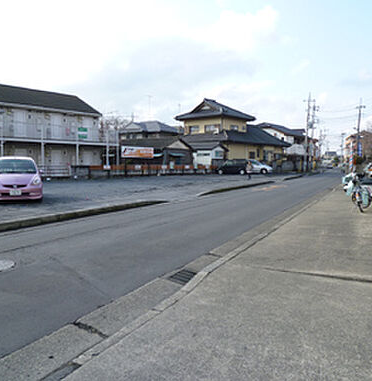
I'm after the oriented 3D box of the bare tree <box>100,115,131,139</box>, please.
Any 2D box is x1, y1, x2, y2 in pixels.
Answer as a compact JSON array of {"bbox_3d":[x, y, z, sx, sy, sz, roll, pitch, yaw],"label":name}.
[{"bbox_3d":[-8.797,-5.637,43.729,3.800,7.300,3.800,0,4,0],"label":"bare tree"}]

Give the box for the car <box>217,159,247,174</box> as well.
[{"bbox_3d":[5.263,-2.652,40.838,3.500,1.680,1.500,0,4,3],"label":"car"}]

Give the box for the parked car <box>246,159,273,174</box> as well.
[{"bbox_3d":[8.305,-2.749,42.936,4.300,1.680,1.700,0,4,3],"label":"parked car"}]

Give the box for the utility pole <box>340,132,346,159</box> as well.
[{"bbox_3d":[42.174,-10.426,94.633,1.200,9.900,0.500,2,5,28],"label":"utility pole"}]

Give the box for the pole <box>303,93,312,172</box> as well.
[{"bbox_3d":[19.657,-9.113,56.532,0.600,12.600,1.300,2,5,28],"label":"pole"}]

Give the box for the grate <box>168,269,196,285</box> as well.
[{"bbox_3d":[-0.016,1.095,4.365,0.280,0.040,0.420,3,5,27],"label":"grate"}]

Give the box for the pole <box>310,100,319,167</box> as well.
[{"bbox_3d":[18.225,-7.774,50.618,0.900,10.500,0.600,3,5,27],"label":"pole"}]

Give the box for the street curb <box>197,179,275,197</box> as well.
[{"bbox_3d":[3.753,-0.239,22.091,0.220,0.160,14.440,2,5,27],"label":"street curb"}]

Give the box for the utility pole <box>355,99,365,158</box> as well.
[{"bbox_3d":[20.438,-6.296,41.661,0.900,9.300,0.500,3,5,27],"label":"utility pole"}]

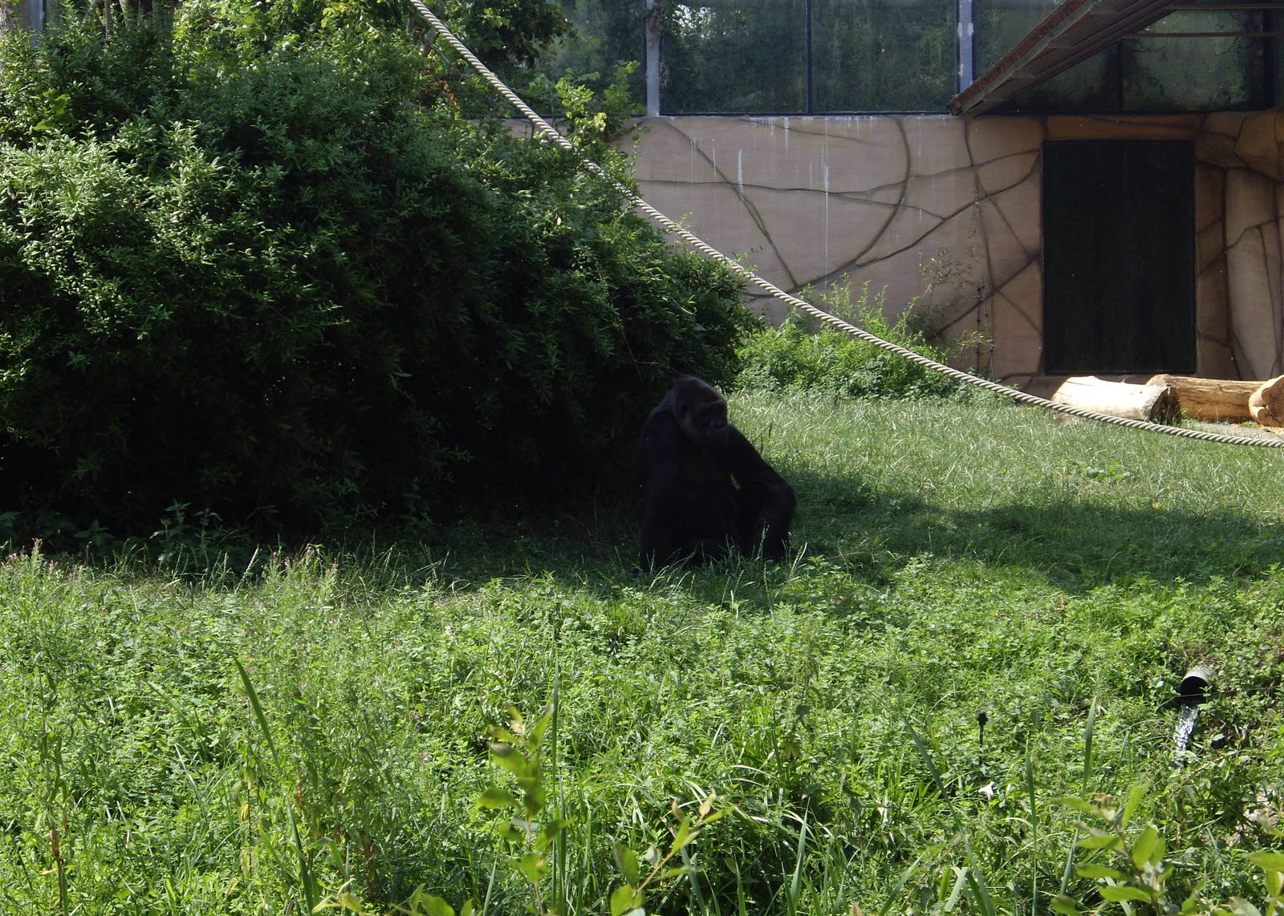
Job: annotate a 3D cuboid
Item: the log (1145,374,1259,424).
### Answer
[{"bbox_3d":[5.004,-0.526,37.300,1.150,0.390,0.400,0,3,6],"label":"log"}]

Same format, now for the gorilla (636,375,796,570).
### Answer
[{"bbox_3d":[0.422,0.089,24.200,0.780,1.060,0.740,-3,4,-37],"label":"gorilla"}]

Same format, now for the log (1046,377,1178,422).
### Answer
[{"bbox_3d":[4.139,-0.513,37.000,0.360,0.340,1.200,-4,5,-44],"label":"log"}]

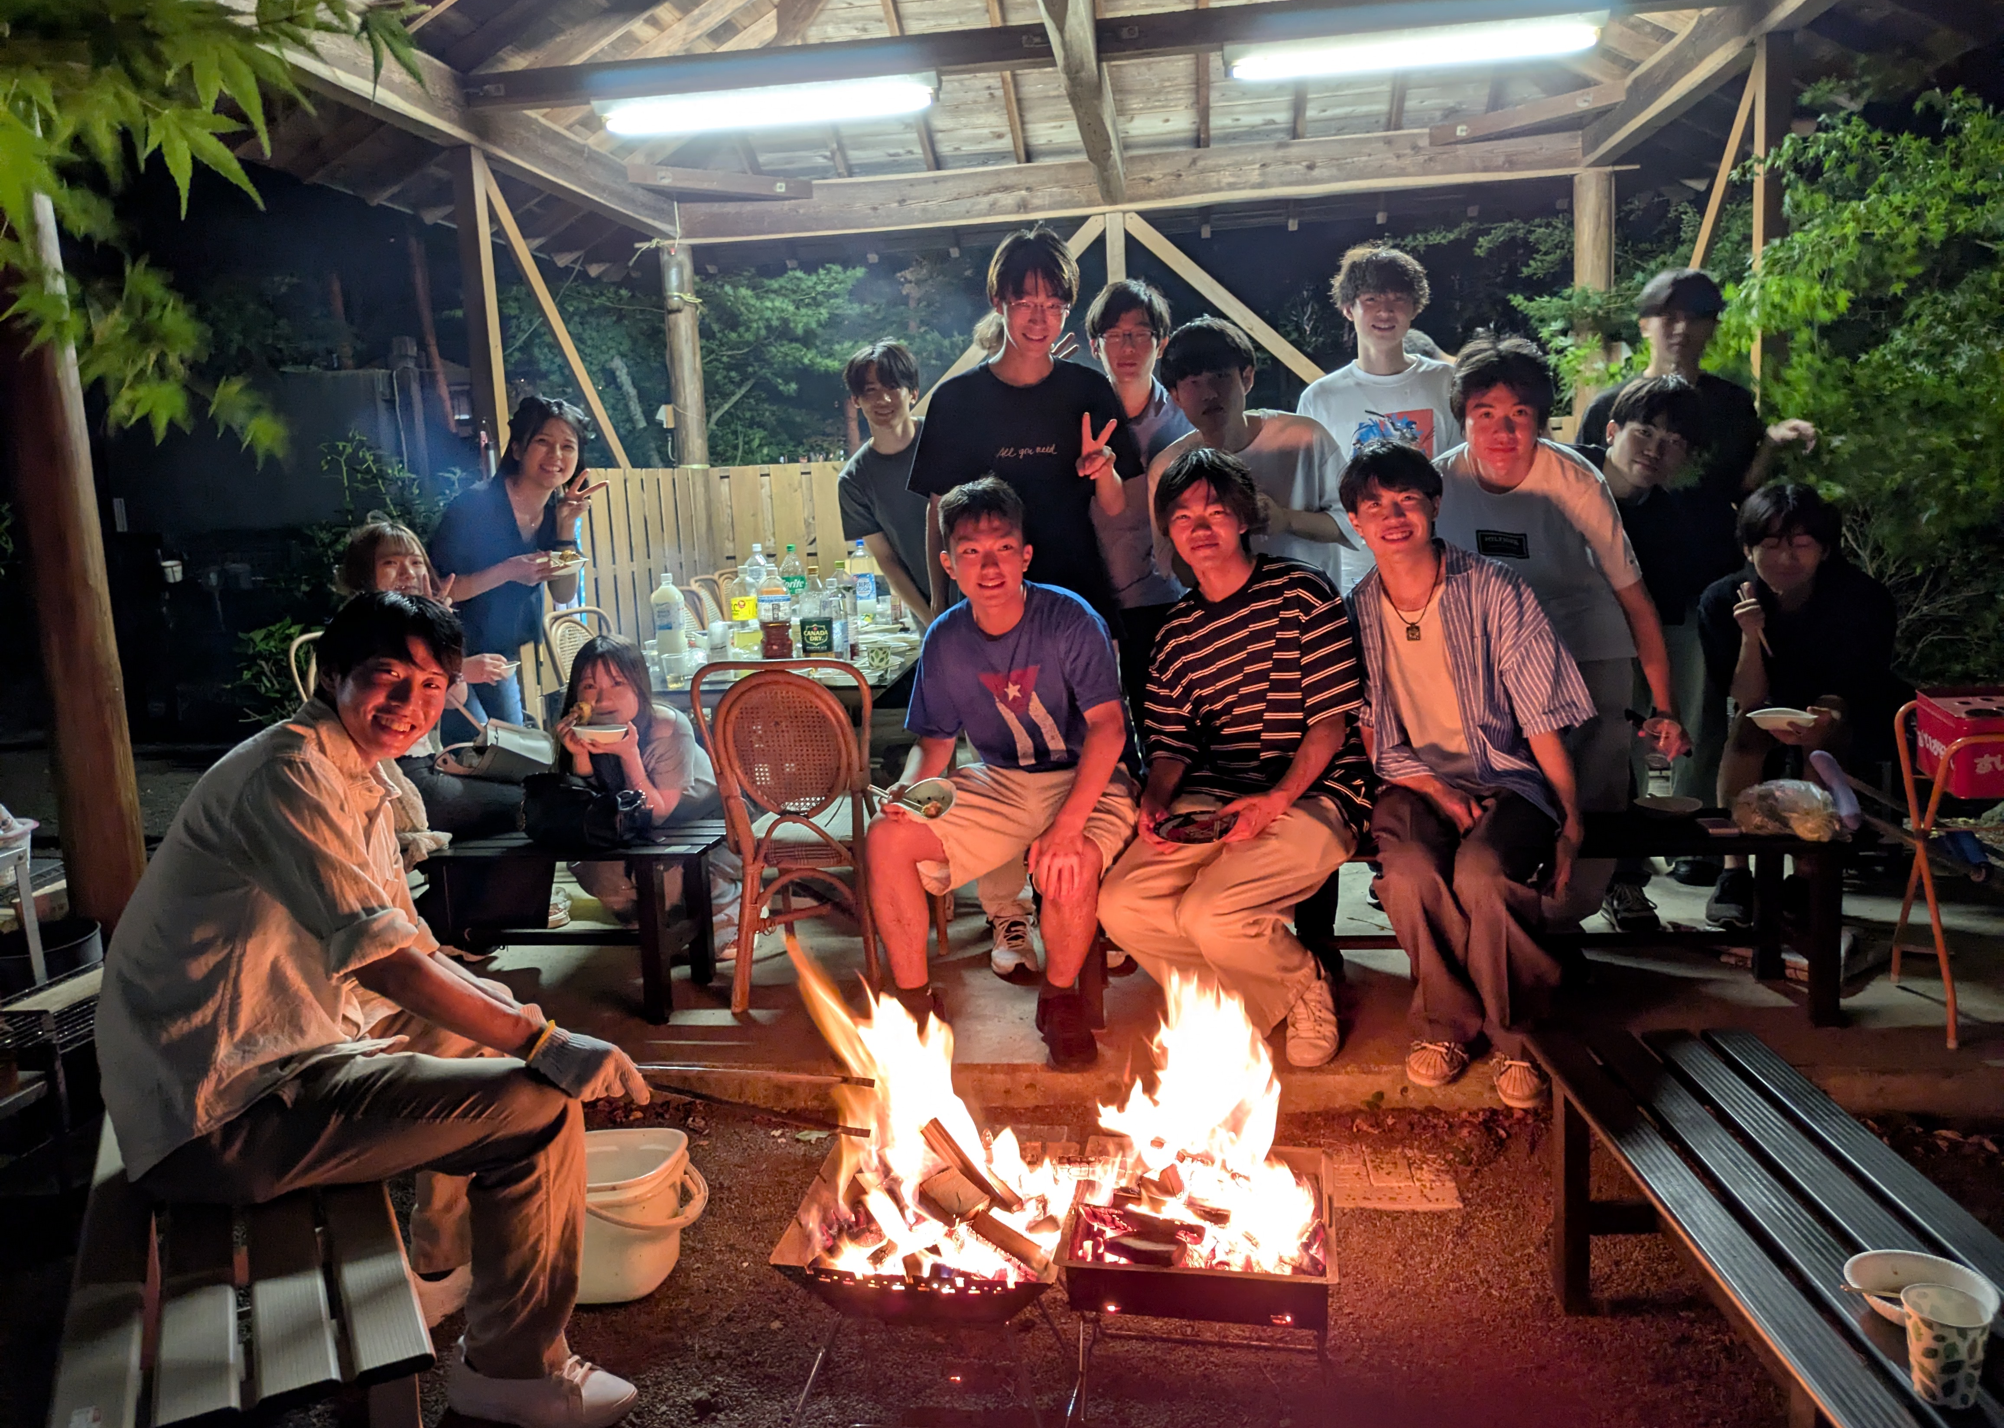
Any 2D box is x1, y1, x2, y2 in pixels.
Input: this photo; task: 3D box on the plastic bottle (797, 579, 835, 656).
[{"bbox_3d":[-0.579,-0.304,4.500,0.094,0.300,0.094,-4,8,-7],"label":"plastic bottle"}]

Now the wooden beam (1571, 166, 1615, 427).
[{"bbox_3d":[2.735,-1.214,6.724,0.162,2.500,0.162,-2,8,7],"label":"wooden beam"}]

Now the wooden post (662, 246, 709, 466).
[{"bbox_3d":[-1.554,-1.084,7.374,0.162,2.500,0.162,-2,8,7],"label":"wooden post"}]

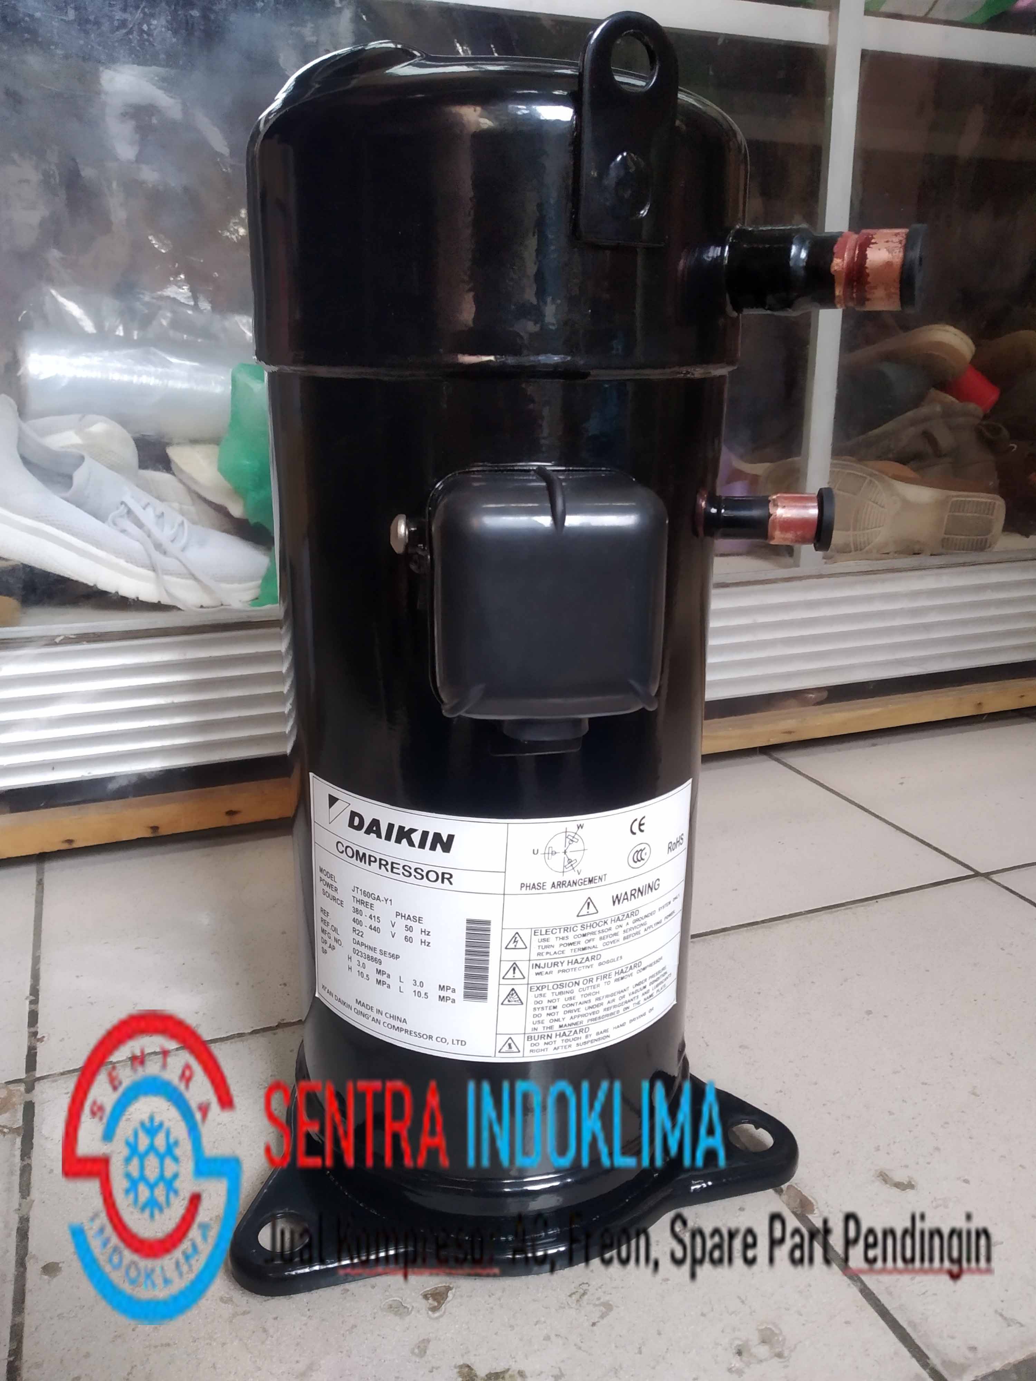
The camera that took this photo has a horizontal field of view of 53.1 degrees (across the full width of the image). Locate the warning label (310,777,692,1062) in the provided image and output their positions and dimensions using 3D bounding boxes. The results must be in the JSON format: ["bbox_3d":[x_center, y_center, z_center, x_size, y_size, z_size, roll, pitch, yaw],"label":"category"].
[{"bbox_3d":[-0.005,0.082,0.377,0.143,0.095,0.041,1,16,-5],"label":"warning label"}]

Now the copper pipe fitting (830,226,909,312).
[{"bbox_3d":[0.114,-0.136,0.335,0.022,0.024,0.024,6,17,18],"label":"copper pipe fitting"}]

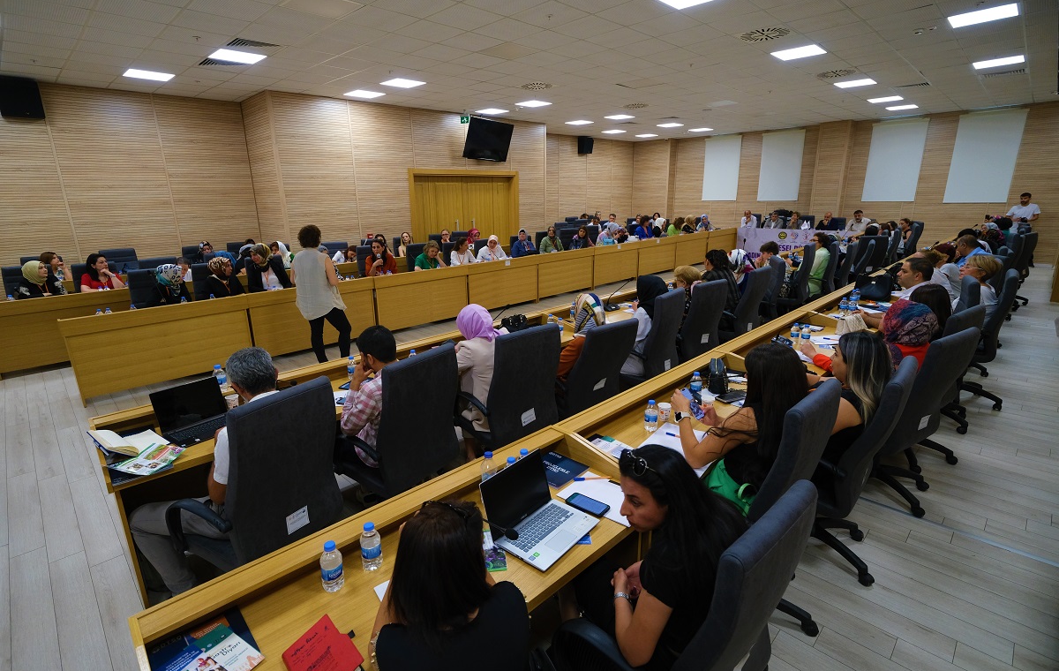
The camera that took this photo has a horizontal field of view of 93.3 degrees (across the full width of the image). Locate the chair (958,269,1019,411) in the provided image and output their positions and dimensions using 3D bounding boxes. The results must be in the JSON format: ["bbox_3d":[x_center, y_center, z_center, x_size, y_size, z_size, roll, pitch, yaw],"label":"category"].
[{"bbox_3d":[4.516,-0.119,5.244,0.670,1.120,0.640,14,21,43],"label":"chair"}]

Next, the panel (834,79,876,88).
[{"bbox_3d":[5.678,-4.387,8.703,0.570,0.050,0.570,-16,21,-42],"label":"panel"}]

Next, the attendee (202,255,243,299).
[{"bbox_3d":[-3.446,-0.311,5.802,0.780,1.160,0.520,9,18,32],"label":"attendee"}]

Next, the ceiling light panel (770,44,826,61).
[{"bbox_3d":[3.638,-3.817,6.747,0.570,0.050,0.570,14,21,43],"label":"ceiling light panel"}]

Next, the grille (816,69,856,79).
[{"bbox_3d":[4.913,-4.188,8.008,0.520,0.050,0.520,14,21,43],"label":"grille"}]

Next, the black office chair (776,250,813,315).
[{"bbox_3d":[3.682,-0.771,7.285,0.620,1.150,0.680,-15,21,-40],"label":"black office chair"}]

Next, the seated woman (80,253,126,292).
[{"bbox_3d":[-5.904,-0.479,7.024,0.800,1.290,0.580,9,19,33],"label":"seated woman"}]

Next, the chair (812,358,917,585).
[{"bbox_3d":[1.543,0.647,2.634,0.670,1.120,0.640,14,21,42],"label":"chair"}]

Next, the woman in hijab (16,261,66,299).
[{"bbox_3d":[-5.806,-0.284,6.148,0.800,1.231,0.550,9,18,31],"label":"woman in hijab"}]

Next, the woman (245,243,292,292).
[{"bbox_3d":[-3.127,-0.467,6.140,0.520,1.269,0.780,-13,20,-38],"label":"woman"}]

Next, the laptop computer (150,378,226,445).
[{"bbox_3d":[-1.700,0.385,2.585,0.290,0.225,0.325,10,19,34],"label":"laptop computer"}]

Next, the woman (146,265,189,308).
[{"bbox_3d":[-4.068,-0.225,5.845,0.780,1.220,0.530,10,19,33],"label":"woman"}]

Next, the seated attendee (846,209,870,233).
[{"bbox_3d":[8.346,-2.489,12.783,0.800,1.330,0.580,-16,21,-42],"label":"seated attendee"}]

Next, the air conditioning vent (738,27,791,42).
[{"bbox_3d":[2.810,-3.580,5.938,0.550,0.040,0.550,-1,16,0],"label":"air conditioning vent"}]

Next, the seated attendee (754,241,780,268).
[{"bbox_3d":[2.922,-0.606,6.438,0.520,1.200,0.780,-12,19,-35],"label":"seated attendee"}]

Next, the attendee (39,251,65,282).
[{"bbox_3d":[-6.691,-0.583,7.279,0.800,1.230,0.500,6,17,24],"label":"attendee"}]

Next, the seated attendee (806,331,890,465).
[{"bbox_3d":[1.417,0.546,2.723,0.800,1.250,0.500,13,21,41],"label":"seated attendee"}]

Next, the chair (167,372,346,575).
[{"bbox_3d":[-1.239,0.757,2.373,0.670,1.120,0.640,8,18,29],"label":"chair"}]

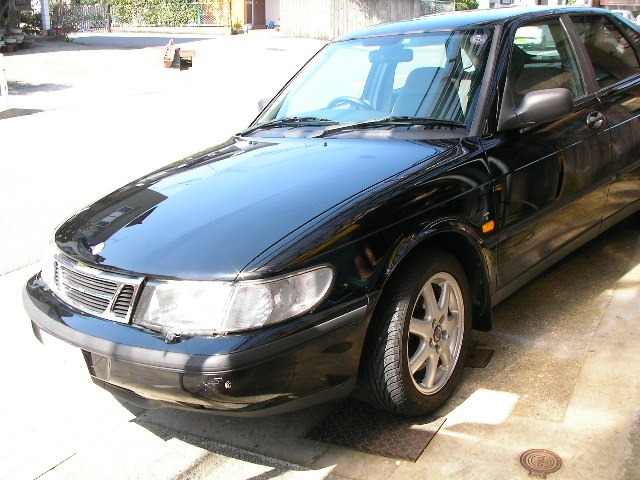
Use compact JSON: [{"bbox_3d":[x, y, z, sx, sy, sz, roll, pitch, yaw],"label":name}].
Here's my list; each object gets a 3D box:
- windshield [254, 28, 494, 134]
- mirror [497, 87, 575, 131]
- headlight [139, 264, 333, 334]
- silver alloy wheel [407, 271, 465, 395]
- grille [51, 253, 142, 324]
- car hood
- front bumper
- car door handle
[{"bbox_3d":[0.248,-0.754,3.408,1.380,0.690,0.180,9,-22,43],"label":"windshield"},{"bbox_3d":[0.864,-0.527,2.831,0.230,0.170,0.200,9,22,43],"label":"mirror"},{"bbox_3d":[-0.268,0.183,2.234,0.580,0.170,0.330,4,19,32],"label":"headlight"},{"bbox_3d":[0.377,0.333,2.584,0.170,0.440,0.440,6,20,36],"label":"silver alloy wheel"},{"bbox_3d":[-0.796,0.168,2.468,0.600,0.150,0.120,9,22,43],"label":"grille"},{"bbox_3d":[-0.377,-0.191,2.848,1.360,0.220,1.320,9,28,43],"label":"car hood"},{"bbox_3d":[-0.626,0.324,2.674,1.690,0.360,0.590,9,22,43],"label":"front bumper"},{"bbox_3d":[1.314,-0.573,3.347,0.045,0.070,0.130,9,22,43],"label":"car door handle"}]

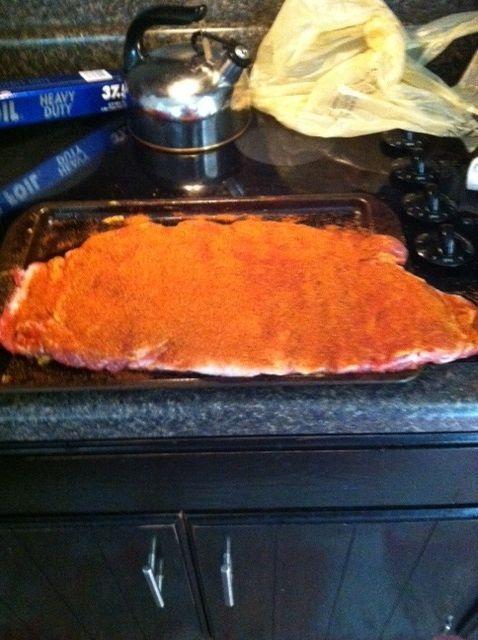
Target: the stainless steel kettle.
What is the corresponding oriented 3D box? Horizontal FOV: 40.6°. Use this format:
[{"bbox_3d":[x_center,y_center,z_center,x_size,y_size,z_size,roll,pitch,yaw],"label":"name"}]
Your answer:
[{"bbox_3d":[-0.075,-0.366,0.890,0.197,0.192,0.185,-1,49,1],"label":"stainless steel kettle"}]

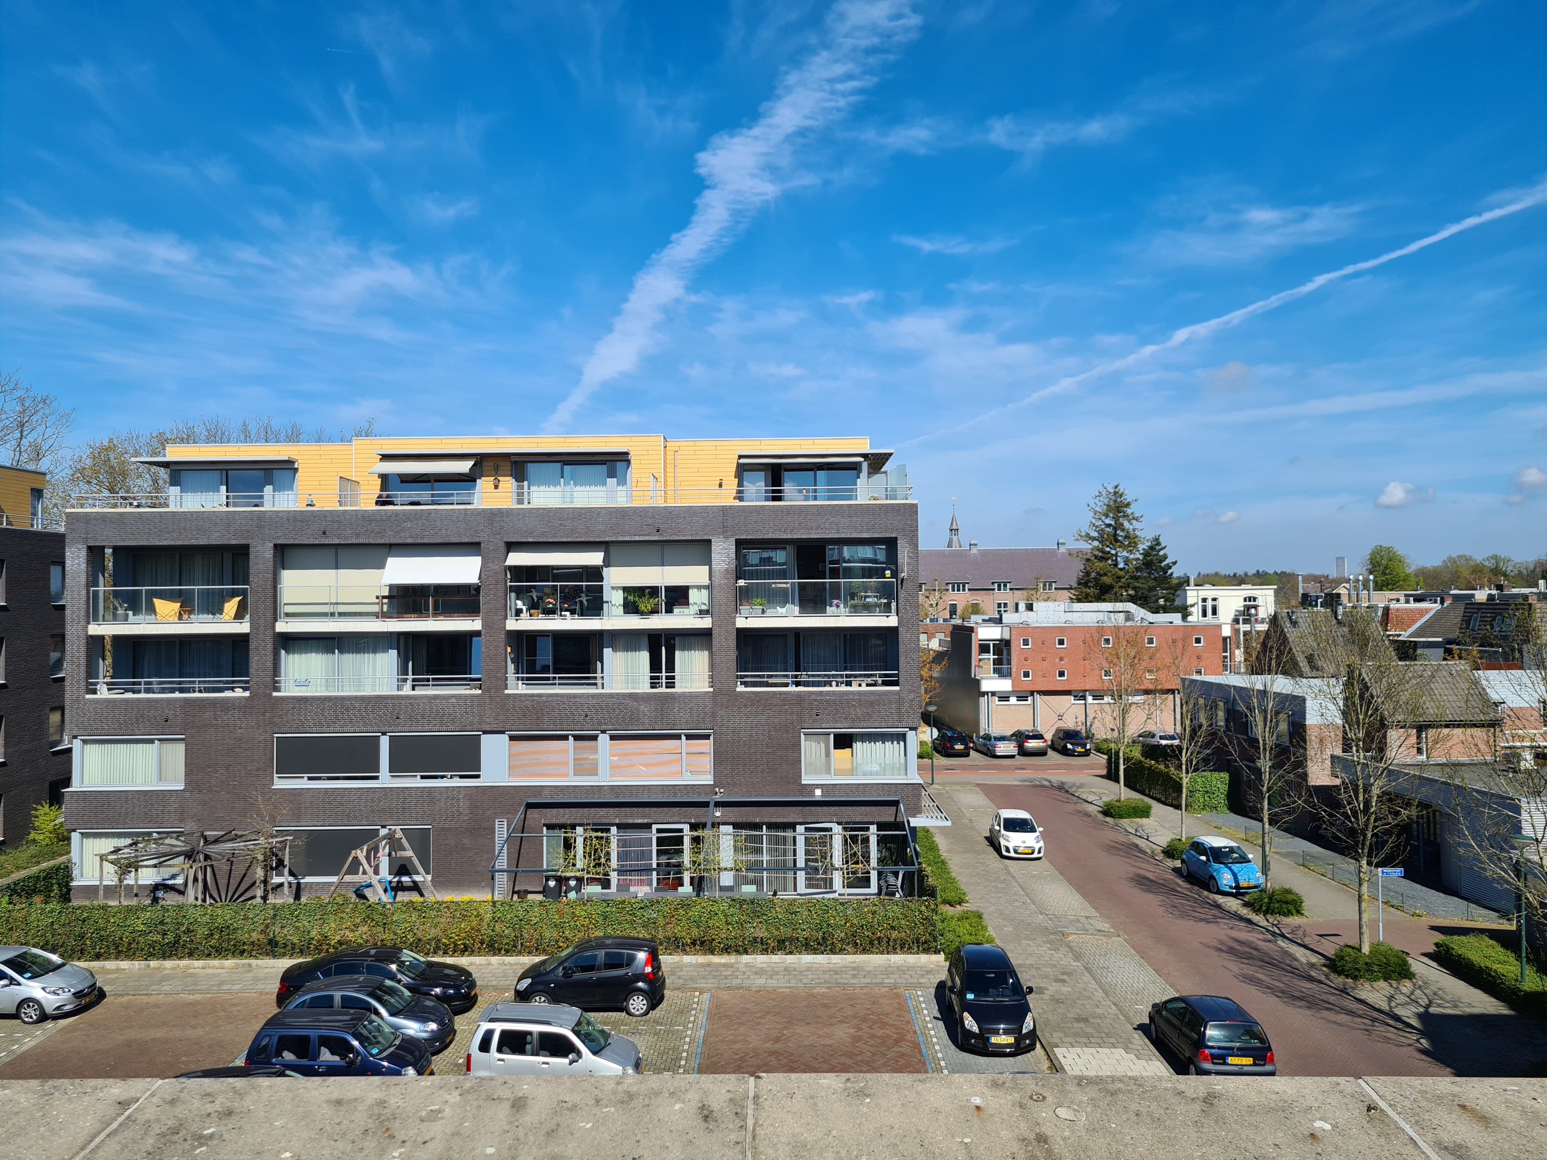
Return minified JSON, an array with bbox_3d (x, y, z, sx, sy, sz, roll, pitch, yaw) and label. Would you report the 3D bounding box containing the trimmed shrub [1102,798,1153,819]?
[{"bbox_3d":[16.626,10.750,54.649,2.340,0.620,1.800,-1,-1,1],"label":"trimmed shrub"}]

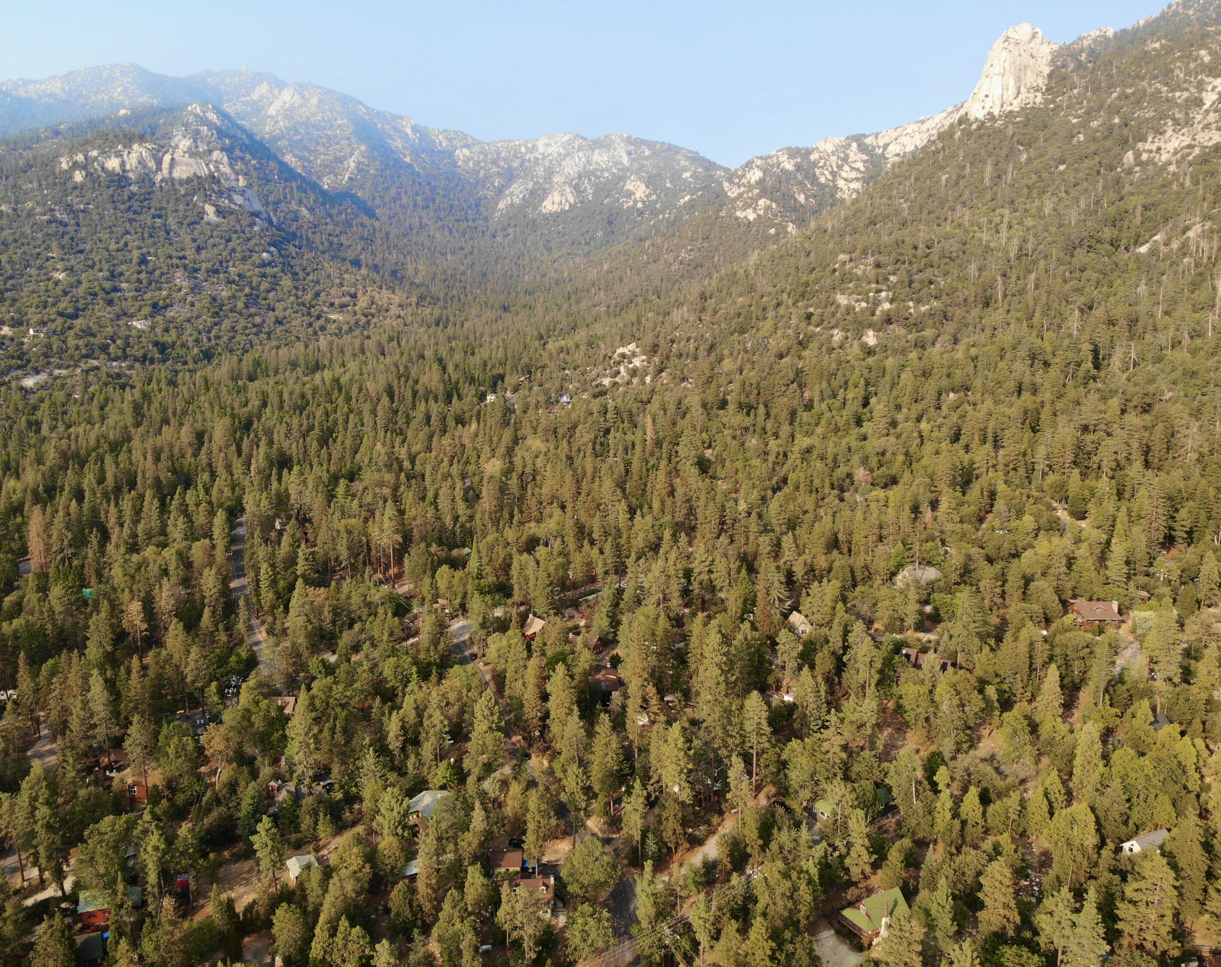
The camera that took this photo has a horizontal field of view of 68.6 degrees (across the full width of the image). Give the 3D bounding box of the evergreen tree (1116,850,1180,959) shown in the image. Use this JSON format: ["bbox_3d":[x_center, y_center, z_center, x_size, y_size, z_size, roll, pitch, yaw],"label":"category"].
[{"bbox_3d":[95.350,74.240,156.350,10.200,21.000,10.200,0,10,0],"label":"evergreen tree"}]

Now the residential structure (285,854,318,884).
[{"bbox_3d":[-64.400,81.580,188.120,5.400,3.200,6.400,-6,12,-29],"label":"residential structure"}]

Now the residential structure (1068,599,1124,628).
[{"bbox_3d":[163.280,43.370,301.090,14.000,6.900,10.700,-1,11,-4],"label":"residential structure"}]

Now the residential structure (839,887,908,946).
[{"bbox_3d":[50.710,81.230,170.030,11.000,7.800,7.100,-5,12,-27],"label":"residential structure"}]

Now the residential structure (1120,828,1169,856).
[{"bbox_3d":[113.080,76.200,187.750,10.100,5.200,5.900,-5,12,-27],"label":"residential structure"}]

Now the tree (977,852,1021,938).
[{"bbox_3d":[71.100,75.800,162.430,7.200,17.700,7.200,0,10,0],"label":"tree"}]

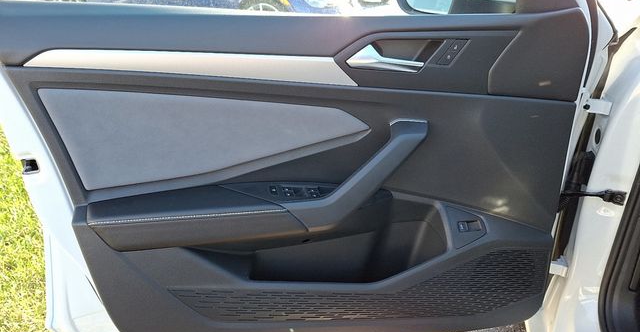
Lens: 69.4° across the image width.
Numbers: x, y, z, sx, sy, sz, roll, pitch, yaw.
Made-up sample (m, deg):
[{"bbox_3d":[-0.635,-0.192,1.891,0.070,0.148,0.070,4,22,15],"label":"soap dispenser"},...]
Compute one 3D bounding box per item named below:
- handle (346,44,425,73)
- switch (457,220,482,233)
[{"bbox_3d":[0.103,-0.171,0.735,0.119,0.040,0.035,-2,24,-4],"label":"handle"},{"bbox_3d":[0.274,0.111,0.844,0.045,0.021,0.010,0,9,0],"label":"switch"}]

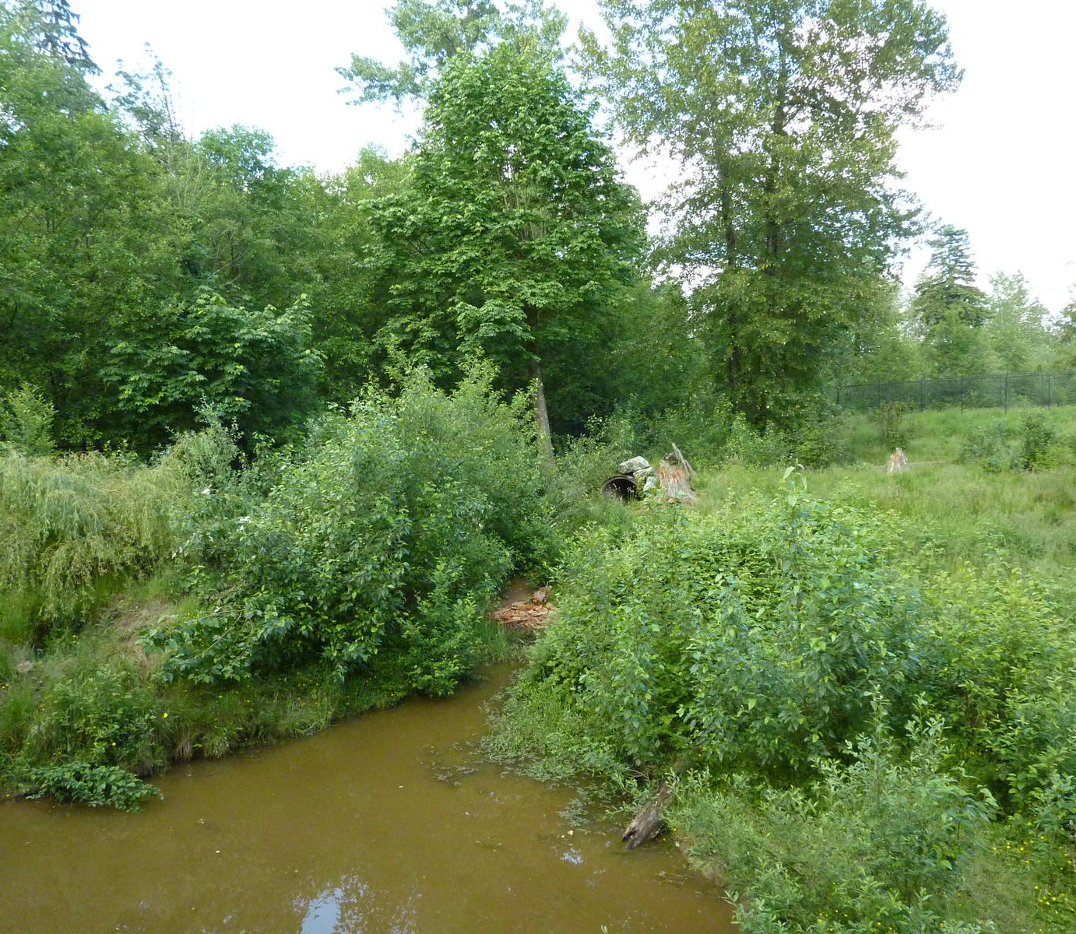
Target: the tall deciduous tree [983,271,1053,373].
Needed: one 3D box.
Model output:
[{"bbox_3d":[44.445,-12.414,83.337,6.210,11.360,5.900,0,4,0],"label":"tall deciduous tree"}]

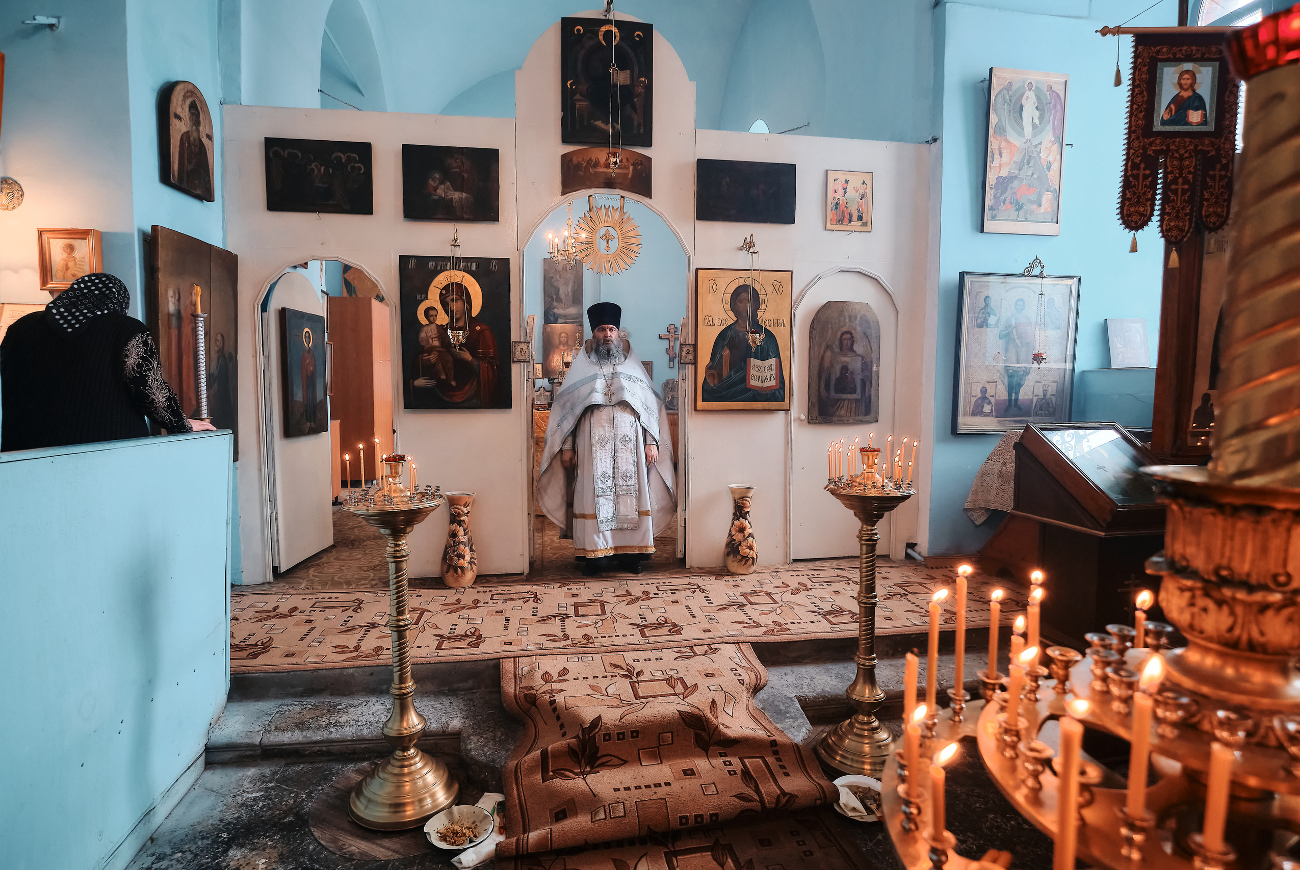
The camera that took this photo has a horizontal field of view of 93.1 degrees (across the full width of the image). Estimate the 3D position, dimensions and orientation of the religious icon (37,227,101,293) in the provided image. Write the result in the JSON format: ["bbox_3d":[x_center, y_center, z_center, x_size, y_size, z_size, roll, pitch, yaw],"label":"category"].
[{"bbox_3d":[-2.756,-0.827,2.939,0.246,0.288,0.055,0,4,-5],"label":"religious icon"}]

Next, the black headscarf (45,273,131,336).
[{"bbox_3d":[-2.005,-0.472,2.205,0.200,0.215,0.230,0,4,-2],"label":"black headscarf"}]

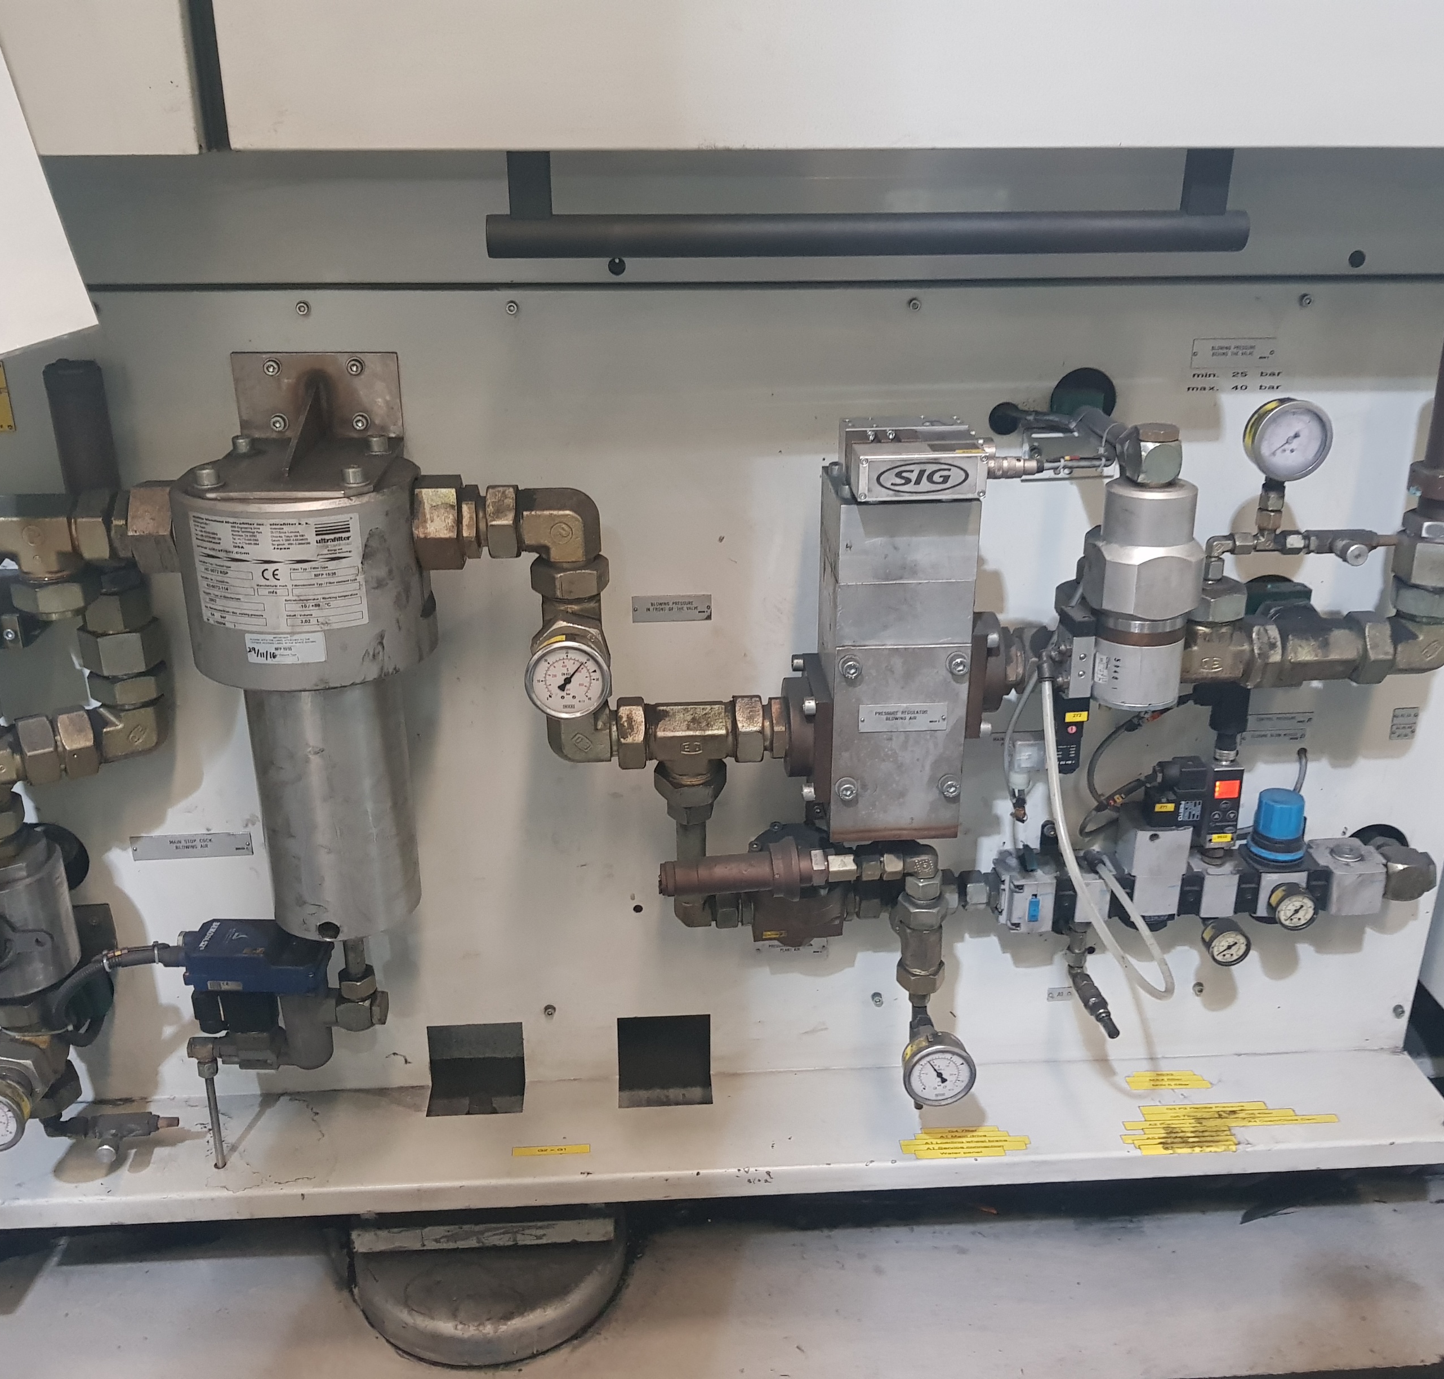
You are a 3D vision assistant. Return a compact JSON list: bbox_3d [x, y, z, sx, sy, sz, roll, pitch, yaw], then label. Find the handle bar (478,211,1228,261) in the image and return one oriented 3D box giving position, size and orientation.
[{"bbox_3d":[0.107,-0.329,0.998,0.548,0.031,0.031,-1,22,-3],"label":"handle bar"}]

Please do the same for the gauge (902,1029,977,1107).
[{"bbox_3d":[0.212,0.369,1.346,0.067,0.067,0.033,-1,22,-3],"label":"gauge"}]

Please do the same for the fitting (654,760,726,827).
[{"bbox_3d":[-0.029,0.090,1.262,0.067,0.054,0.063,-1,22,-3],"label":"fitting"}]

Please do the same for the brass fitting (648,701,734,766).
[{"bbox_3d":[-0.028,0.040,1.226,0.073,0.056,0.053,-1,21,-3],"label":"brass fitting"}]

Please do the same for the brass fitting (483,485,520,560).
[{"bbox_3d":[-0.184,-0.141,1.161,0.029,0.064,0.064,-1,22,-3],"label":"brass fitting"}]

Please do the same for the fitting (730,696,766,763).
[{"bbox_3d":[0.022,0.035,1.216,0.028,0.065,0.062,-1,22,-3],"label":"fitting"}]

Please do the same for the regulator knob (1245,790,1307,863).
[{"bbox_3d":[0.557,0.133,1.377,0.053,0.059,0.053,-1,21,-3],"label":"regulator knob"}]

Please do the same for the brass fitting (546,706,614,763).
[{"bbox_3d":[-0.126,0.033,1.215,0.058,0.056,0.050,-1,22,-3],"label":"brass fitting"}]

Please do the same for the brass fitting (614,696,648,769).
[{"bbox_3d":[-0.080,0.039,1.221,0.027,0.064,0.063,-1,22,-3],"label":"brass fitting"}]

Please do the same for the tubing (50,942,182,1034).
[{"bbox_3d":[-0.563,0.275,1.301,0.120,0.086,0.058,-1,22,-3],"label":"tubing"}]

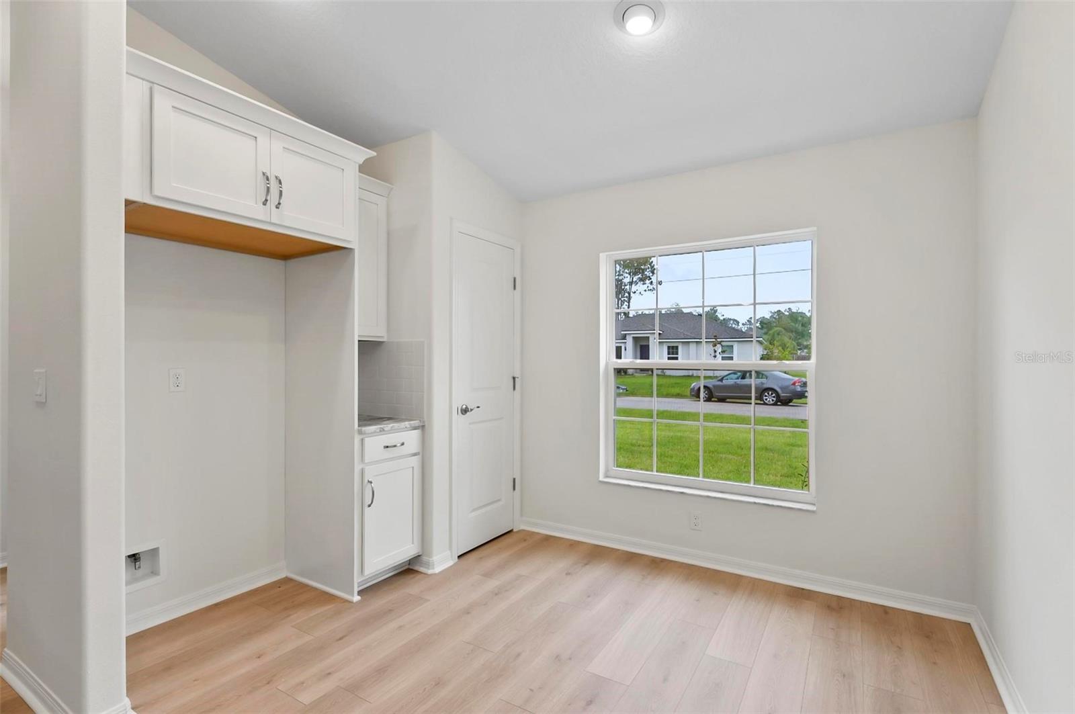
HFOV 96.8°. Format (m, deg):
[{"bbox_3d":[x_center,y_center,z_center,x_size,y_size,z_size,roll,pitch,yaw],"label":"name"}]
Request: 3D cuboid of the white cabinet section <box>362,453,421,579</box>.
[{"bbox_3d":[-0.810,0.883,2.690,0.022,0.580,0.390,0,0,33],"label":"white cabinet section"}]

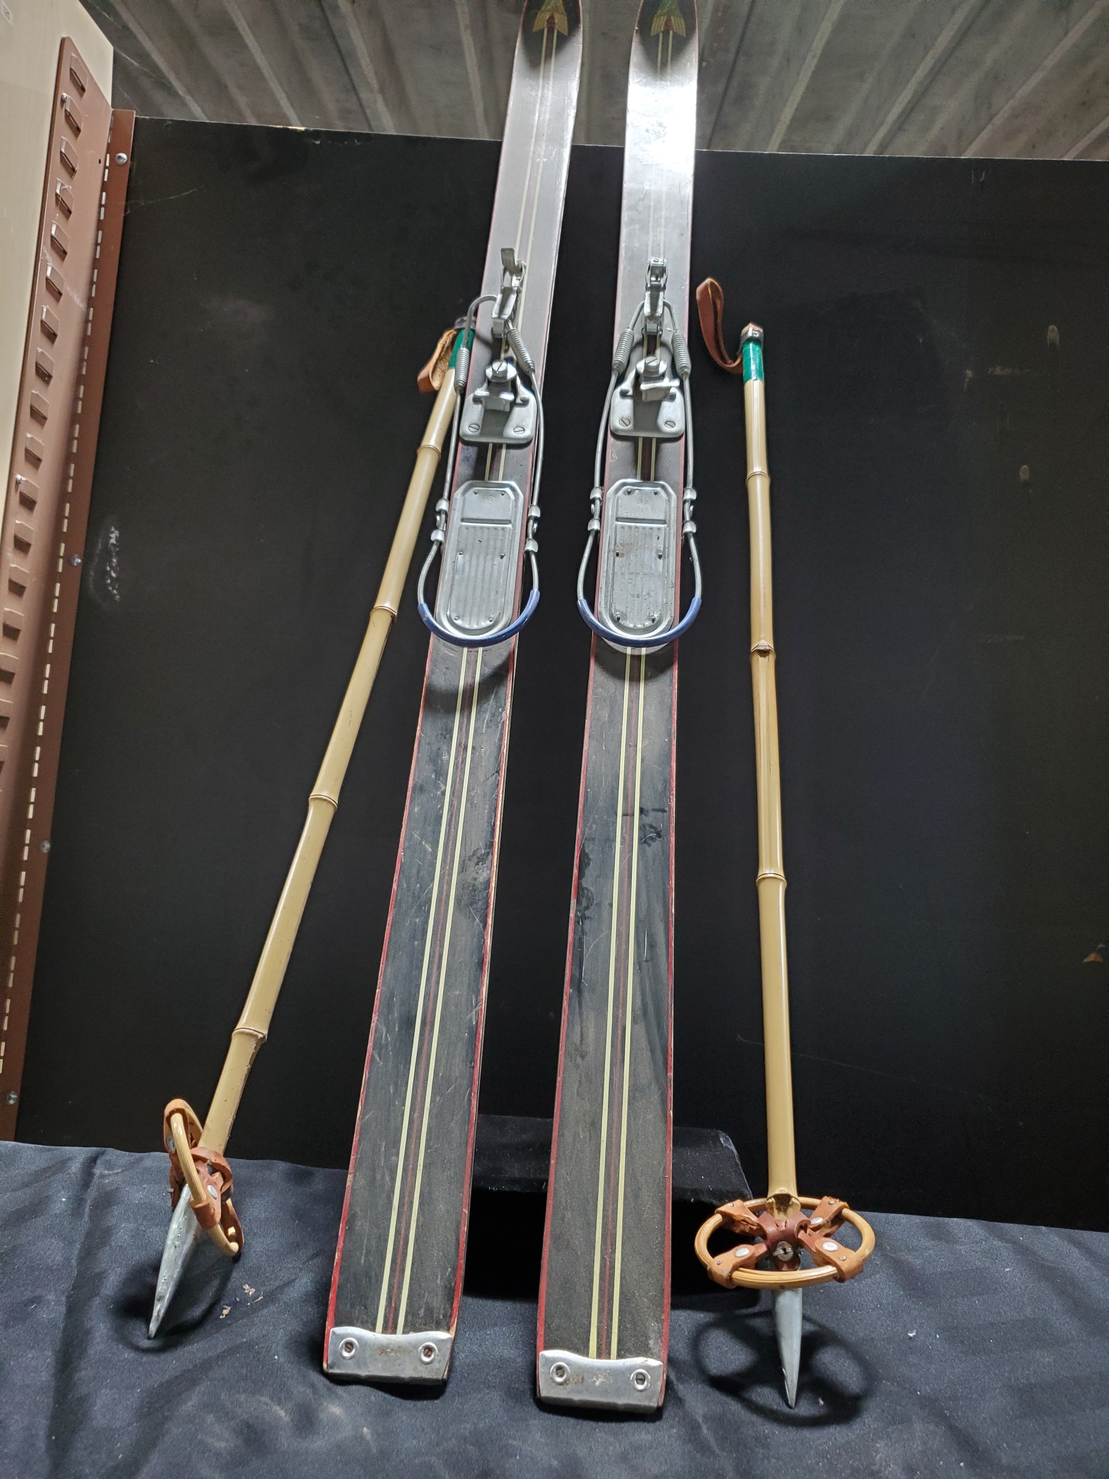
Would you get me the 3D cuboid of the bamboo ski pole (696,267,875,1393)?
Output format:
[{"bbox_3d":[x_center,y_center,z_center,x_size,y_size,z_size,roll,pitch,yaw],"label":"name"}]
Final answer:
[{"bbox_3d":[0.204,-0.050,1.073,0.132,1.194,0.115,-2,-34,11],"label":"bamboo ski pole"}]

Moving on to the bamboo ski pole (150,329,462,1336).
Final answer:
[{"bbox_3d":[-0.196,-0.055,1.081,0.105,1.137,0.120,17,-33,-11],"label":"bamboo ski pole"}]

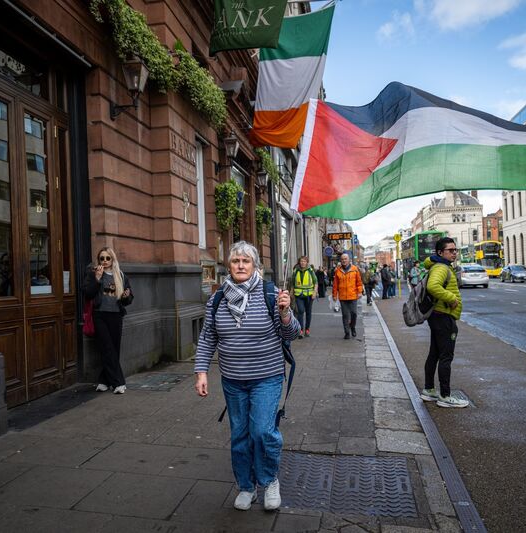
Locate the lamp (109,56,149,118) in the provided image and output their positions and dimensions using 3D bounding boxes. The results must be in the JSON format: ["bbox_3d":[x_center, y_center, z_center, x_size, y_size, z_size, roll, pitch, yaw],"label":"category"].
[{"bbox_3d":[-1.815,-2.462,7.224,0.480,0.880,0.340,-3,-1,10],"label":"lamp"}]

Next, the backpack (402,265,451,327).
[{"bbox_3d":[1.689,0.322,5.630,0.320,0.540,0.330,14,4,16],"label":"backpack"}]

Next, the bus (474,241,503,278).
[{"bbox_3d":[28.852,-0.690,69.911,2.550,4.300,11.000,-3,-1,10],"label":"bus"}]

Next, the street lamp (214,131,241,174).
[{"bbox_3d":[-0.749,-2.363,11.100,0.480,0.880,0.340,-3,-1,10],"label":"street lamp"}]

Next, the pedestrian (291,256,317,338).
[{"bbox_3d":[0.852,0.634,10.900,0.540,1.680,0.420,-2,-1,10],"label":"pedestrian"}]

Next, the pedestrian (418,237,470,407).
[{"bbox_3d":[1.896,0.565,5.570,0.480,1.720,0.520,-3,-1,17],"label":"pedestrian"}]

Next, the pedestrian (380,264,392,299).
[{"bbox_3d":[6.257,0.783,27.300,0.400,1.760,0.520,-1,-2,-42],"label":"pedestrian"}]

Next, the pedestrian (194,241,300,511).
[{"bbox_3d":[-0.093,0.658,3.371,0.630,1.620,0.450,-3,-1,4],"label":"pedestrian"}]

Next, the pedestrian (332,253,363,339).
[{"bbox_3d":[1.771,0.621,11.150,0.620,1.780,0.450,-2,-1,10],"label":"pedestrian"}]

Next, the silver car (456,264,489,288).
[{"bbox_3d":[13.950,0.660,36.300,1.760,1.490,4.460,-2,-1,10],"label":"silver car"}]

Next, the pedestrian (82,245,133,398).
[{"bbox_3d":[-1.762,0.615,6.100,0.560,1.670,0.420,-2,-1,-8],"label":"pedestrian"}]

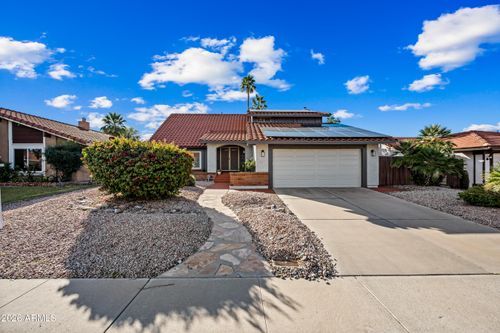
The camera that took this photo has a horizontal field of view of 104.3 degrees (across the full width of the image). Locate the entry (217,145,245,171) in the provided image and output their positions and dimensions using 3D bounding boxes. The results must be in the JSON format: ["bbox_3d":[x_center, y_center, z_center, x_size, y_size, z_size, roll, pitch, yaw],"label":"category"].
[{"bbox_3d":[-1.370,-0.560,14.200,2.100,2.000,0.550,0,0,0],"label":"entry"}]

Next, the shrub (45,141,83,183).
[{"bbox_3d":[-12.000,-0.270,12.700,1.950,2.600,1.900,0,0,0],"label":"shrub"}]

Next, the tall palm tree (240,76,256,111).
[{"bbox_3d":[-0.310,-8.860,40.000,3.100,19.930,3.100,0,0,0],"label":"tall palm tree"}]

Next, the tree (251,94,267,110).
[{"bbox_3d":[1.810,-6.670,39.000,3.300,15.540,3.300,0,0,0],"label":"tree"}]

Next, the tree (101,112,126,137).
[{"bbox_3d":[-21.850,-3.760,31.000,3.500,9.710,3.500,0,0,0],"label":"tree"}]

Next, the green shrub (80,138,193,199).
[{"bbox_3d":[-4.500,0.080,8.250,4.100,2.500,3.500,0,0,0],"label":"green shrub"}]

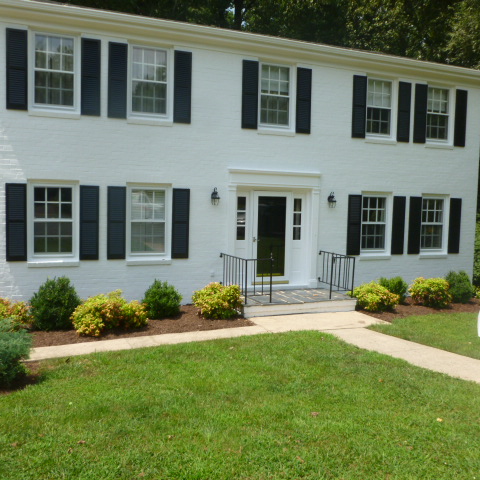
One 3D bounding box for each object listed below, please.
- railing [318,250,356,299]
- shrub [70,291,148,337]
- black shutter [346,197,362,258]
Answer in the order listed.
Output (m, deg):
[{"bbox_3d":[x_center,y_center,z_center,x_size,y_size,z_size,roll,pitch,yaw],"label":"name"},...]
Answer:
[{"bbox_3d":[1.845,0.737,11.123,0.543,0.834,1.367,0,4,-22],"label":"railing"},{"bbox_3d":[-2.117,1.118,8.216,1.220,0.606,0.950,0,4,-22],"label":"shrub"},{"bbox_3d":[2.675,-0.339,12.102,0.357,1.410,0.040,0,4,-22],"label":"black shutter"}]

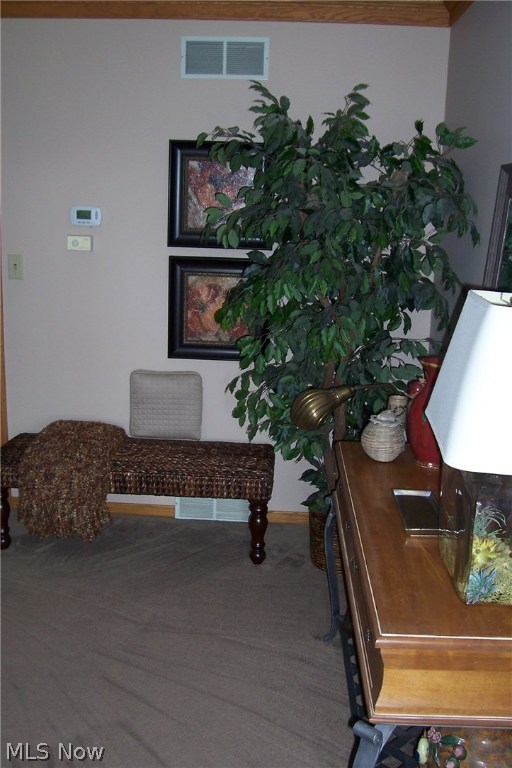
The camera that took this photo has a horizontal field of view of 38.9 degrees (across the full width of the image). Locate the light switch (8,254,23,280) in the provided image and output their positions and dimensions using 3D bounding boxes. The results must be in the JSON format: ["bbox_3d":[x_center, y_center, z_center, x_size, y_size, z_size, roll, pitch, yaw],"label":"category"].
[{"bbox_3d":[-1.135,-0.554,3.434,0.071,0.117,0.012,2,12,2],"label":"light switch"}]

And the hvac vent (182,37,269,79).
[{"bbox_3d":[-0.137,-1.437,3.202,0.388,0.177,0.015,2,12,2],"label":"hvac vent"}]

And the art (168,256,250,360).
[{"bbox_3d":[-0.165,-0.349,3.414,0.486,0.482,0.035,2,12,2],"label":"art"}]

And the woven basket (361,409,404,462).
[{"bbox_3d":[0.390,0.154,2.223,0.134,0.148,0.134,2,12,2],"label":"woven basket"}]

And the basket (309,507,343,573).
[{"bbox_3d":[0.383,0.663,3.200,0.300,0.250,0.300,2,12,2],"label":"basket"}]

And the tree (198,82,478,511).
[{"bbox_3d":[0.269,-0.289,2.921,1.030,1.720,0.950,2,12,2],"label":"tree"}]

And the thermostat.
[{"bbox_3d":[-0.782,-0.776,3.362,0.149,0.094,0.030,2,12,2],"label":"thermostat"}]

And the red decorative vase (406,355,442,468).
[{"bbox_3d":[0.558,0.079,2.178,0.200,0.325,0.200,2,12,2],"label":"red decorative vase"}]

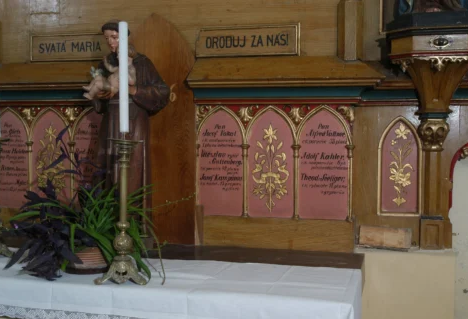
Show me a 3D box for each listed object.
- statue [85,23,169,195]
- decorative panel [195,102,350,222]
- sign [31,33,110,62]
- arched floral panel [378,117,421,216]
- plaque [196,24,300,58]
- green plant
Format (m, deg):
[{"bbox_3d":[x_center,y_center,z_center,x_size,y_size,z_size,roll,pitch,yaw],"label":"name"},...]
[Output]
[{"bbox_3d":[-0.573,-0.134,3.482,0.385,1.244,0.320,1,4,20],"label":"statue"},{"bbox_3d":[0.207,0.012,3.487,0.870,0.615,0.050,1,3,14],"label":"decorative panel"},{"bbox_3d":[-0.957,-0.652,3.719,0.516,0.148,0.025,1,3,14],"label":"sign"},{"bbox_3d":[0.923,0.036,3.544,0.236,0.559,0.035,1,3,14],"label":"arched floral panel"},{"bbox_3d":[0.072,-0.641,3.467,0.577,0.156,0.025,1,3,14],"label":"plaque"},{"bbox_3d":[-0.666,0.182,3.040,0.820,0.666,0.540,1,3,14],"label":"green plant"}]

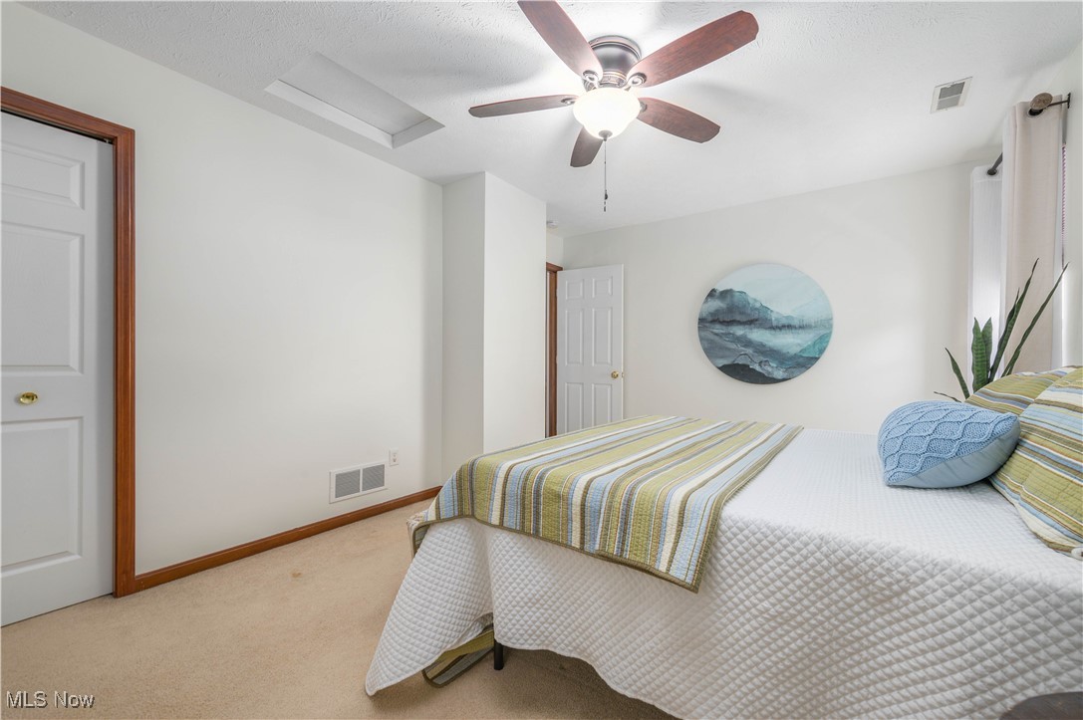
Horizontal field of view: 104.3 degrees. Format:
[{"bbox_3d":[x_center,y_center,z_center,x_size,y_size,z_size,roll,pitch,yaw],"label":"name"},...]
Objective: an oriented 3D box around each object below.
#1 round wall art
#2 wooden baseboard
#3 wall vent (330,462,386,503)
[{"bbox_3d":[1.887,-0.306,3.627,1.030,1.030,0.035,1,0,36],"label":"round wall art"},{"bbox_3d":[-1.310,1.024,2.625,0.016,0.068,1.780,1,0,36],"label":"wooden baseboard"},{"bbox_3d":[-1.192,0.802,2.786,0.015,0.200,0.410,1,0,36],"label":"wall vent"}]

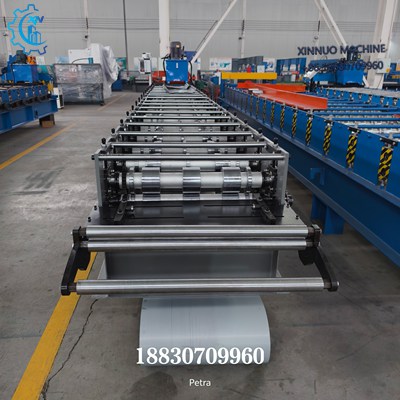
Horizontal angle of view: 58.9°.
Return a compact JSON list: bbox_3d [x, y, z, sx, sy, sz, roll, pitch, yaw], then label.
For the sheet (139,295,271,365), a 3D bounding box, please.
[{"bbox_3d":[0.016,0.683,1.900,0.635,0.310,0.420,0,20,-3],"label":"sheet"}]

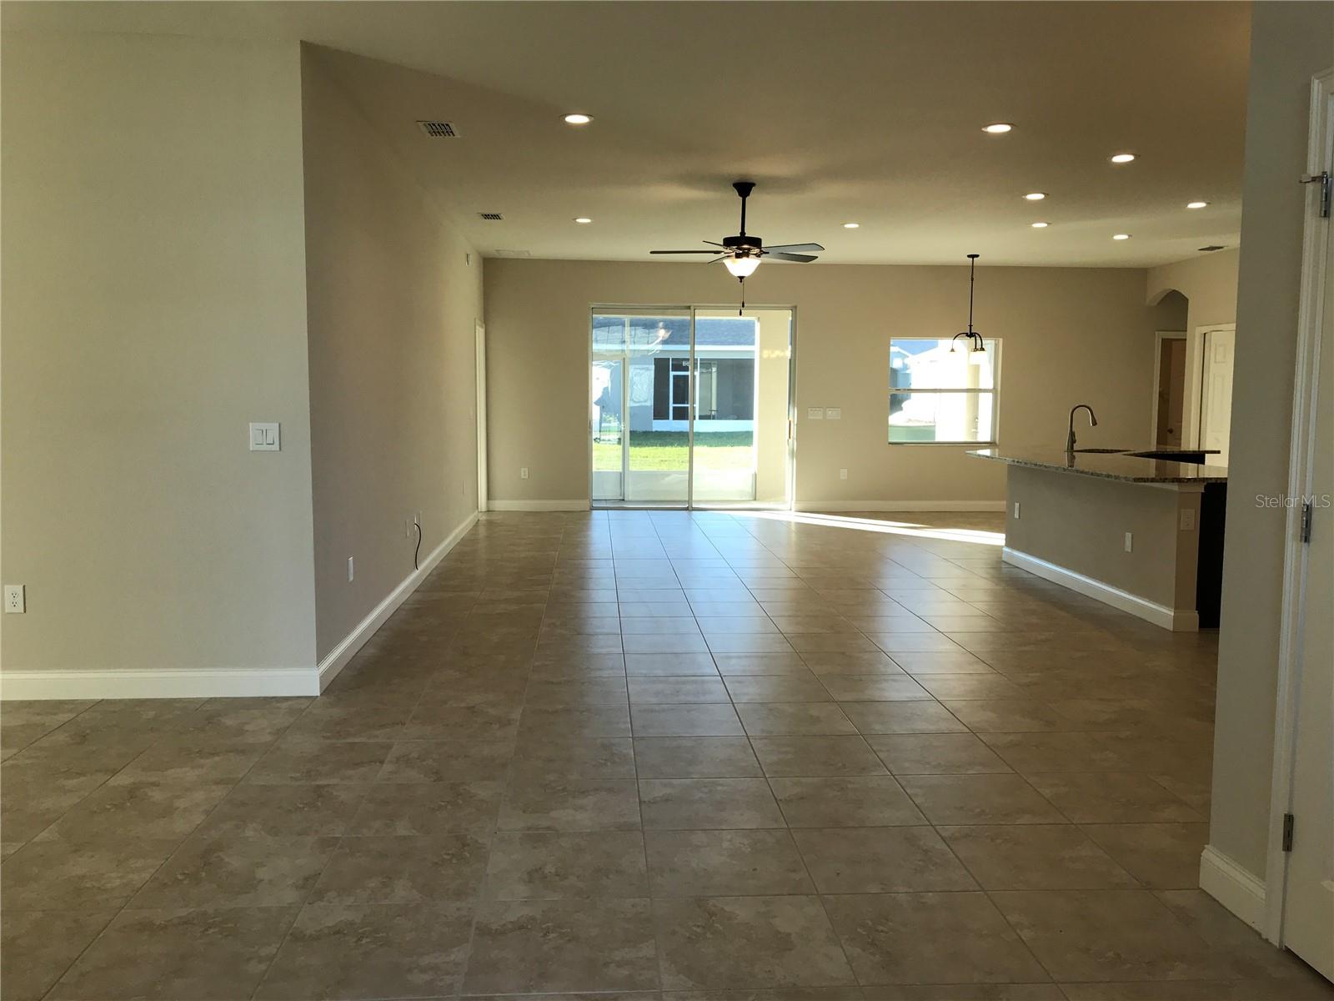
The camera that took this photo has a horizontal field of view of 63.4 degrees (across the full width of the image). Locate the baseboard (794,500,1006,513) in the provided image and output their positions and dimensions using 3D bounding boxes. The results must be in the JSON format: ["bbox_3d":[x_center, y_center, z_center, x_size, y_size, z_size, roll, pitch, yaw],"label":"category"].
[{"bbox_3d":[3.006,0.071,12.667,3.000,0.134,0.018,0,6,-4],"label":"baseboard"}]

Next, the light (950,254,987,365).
[{"bbox_3d":[3.227,-2.024,11.518,0.460,1.140,0.460,0,6,-4],"label":"light"}]

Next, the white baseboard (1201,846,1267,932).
[{"bbox_3d":[1.507,1.024,2.862,0.018,0.132,0.272,0,6,-4],"label":"white baseboard"}]

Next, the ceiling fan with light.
[{"bbox_3d":[0.516,-1.785,7.643,1.270,0.895,1.280,0,6,-4],"label":"ceiling fan with light"}]

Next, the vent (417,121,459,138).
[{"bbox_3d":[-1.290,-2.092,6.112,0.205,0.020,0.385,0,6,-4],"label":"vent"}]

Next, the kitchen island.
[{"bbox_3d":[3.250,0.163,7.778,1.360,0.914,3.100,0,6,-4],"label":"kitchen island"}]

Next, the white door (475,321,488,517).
[{"bbox_3d":[-2.048,-0.856,11.763,0.090,2.080,0.860,0,6,-4],"label":"white door"}]

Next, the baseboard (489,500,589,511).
[{"bbox_3d":[-1.475,0.062,12.375,1.170,0.134,0.018,0,6,-4],"label":"baseboard"}]

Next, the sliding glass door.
[{"bbox_3d":[0.312,-1.052,12.435,2.370,2.370,0.120,0,6,-4],"label":"sliding glass door"}]

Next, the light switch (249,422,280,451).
[{"bbox_3d":[-1.742,-0.276,4.675,0.120,0.120,0.012,0,6,-4],"label":"light switch"}]

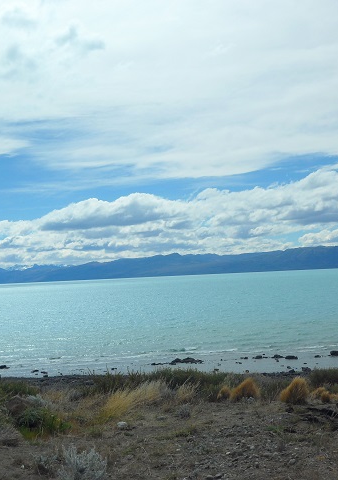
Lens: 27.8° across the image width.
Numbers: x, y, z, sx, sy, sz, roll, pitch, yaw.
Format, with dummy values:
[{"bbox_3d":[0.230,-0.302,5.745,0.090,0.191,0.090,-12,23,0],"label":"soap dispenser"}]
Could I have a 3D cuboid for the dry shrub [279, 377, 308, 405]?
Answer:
[{"bbox_3d":[1.908,2.288,10.400,0.450,0.420,0.430,-3,-3,0],"label":"dry shrub"}]

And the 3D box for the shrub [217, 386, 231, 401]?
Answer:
[{"bbox_3d":[0.884,2.446,10.900,0.230,0.230,0.220,-3,-3,0],"label":"shrub"}]

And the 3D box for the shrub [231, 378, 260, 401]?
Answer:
[{"bbox_3d":[1.203,2.386,10.900,0.470,0.360,0.420,-3,-3,0],"label":"shrub"}]

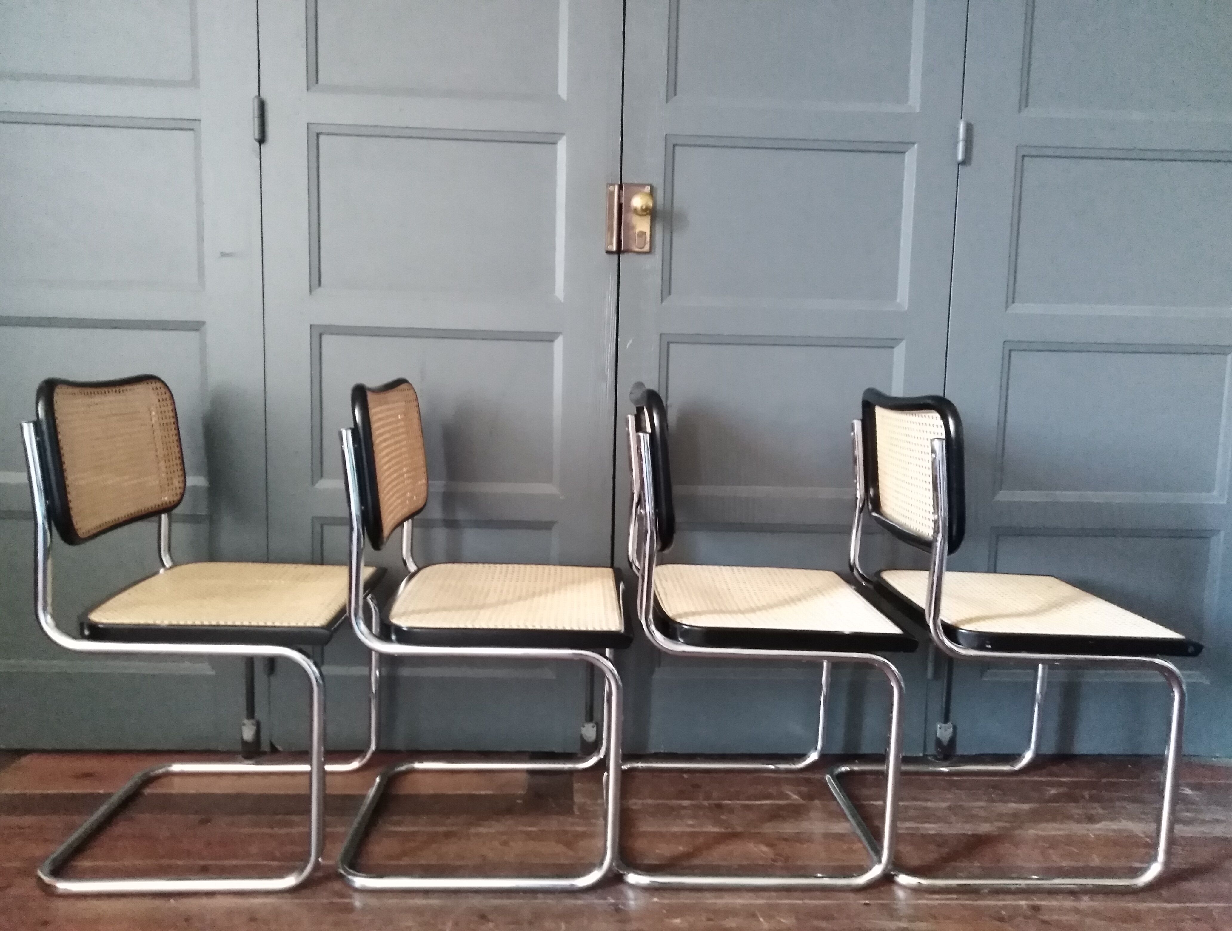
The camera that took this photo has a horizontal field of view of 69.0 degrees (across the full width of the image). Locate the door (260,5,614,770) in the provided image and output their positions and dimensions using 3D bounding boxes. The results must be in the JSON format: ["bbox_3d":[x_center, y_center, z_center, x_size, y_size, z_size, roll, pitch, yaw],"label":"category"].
[{"bbox_3d":[-0.368,-0.455,1.920,0.752,2.200,0.045,1,6,-2],"label":"door"}]

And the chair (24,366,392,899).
[{"bbox_3d":[-0.713,0.259,1.639,0.506,0.836,0.475,1,6,-3],"label":"chair"}]

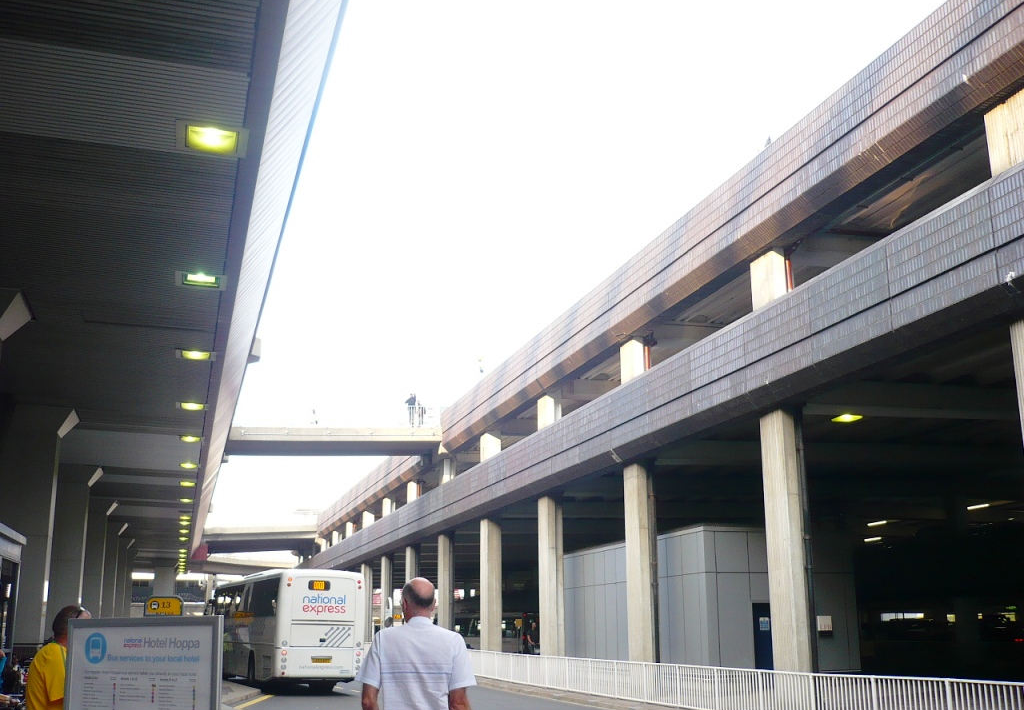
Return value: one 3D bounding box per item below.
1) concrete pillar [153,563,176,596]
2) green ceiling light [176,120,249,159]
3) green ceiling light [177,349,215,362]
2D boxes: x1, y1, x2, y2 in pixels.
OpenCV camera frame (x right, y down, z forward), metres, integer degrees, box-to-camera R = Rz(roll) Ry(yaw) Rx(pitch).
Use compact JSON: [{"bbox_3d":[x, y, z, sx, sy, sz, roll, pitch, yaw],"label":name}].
[{"bbox_3d":[-21.124,15.422,62.356,1.220,5.900,0.950,5,-16,-17],"label":"concrete pillar"},{"bbox_3d":[-2.673,-1.936,9.242,0.610,0.100,0.600,5,-16,-17],"label":"green ceiling light"},{"bbox_3d":[-4.998,-0.008,16.413,0.610,0.100,0.600,5,-16,-17],"label":"green ceiling light"}]

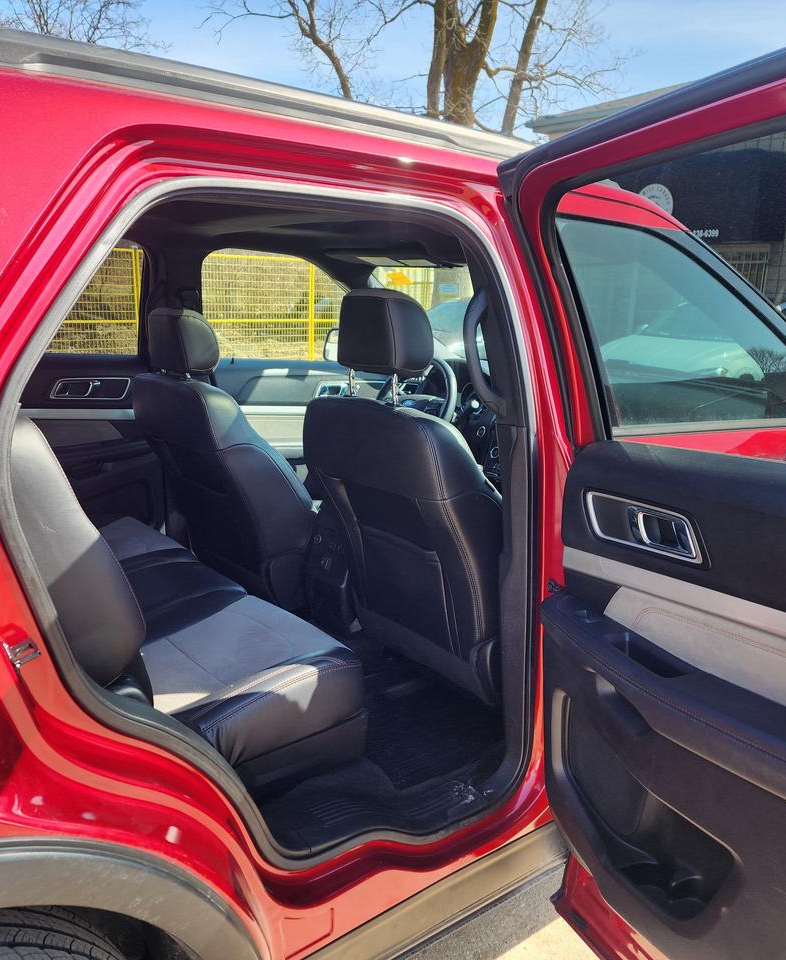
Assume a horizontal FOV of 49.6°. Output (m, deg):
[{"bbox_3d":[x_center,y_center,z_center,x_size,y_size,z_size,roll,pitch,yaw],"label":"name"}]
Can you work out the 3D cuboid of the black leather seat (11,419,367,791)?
[{"bbox_3d":[-0.767,0.108,1.887,0.850,0.880,1.280,-9,16,-38],"label":"black leather seat"}]

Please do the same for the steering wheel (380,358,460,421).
[{"bbox_3d":[0.075,-0.238,2.927,0.120,0.385,0.385,23,-4,-41],"label":"steering wheel"}]

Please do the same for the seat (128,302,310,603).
[{"bbox_3d":[-0.342,-0.072,2.713,0.850,0.925,0.550,-9,16,-38],"label":"seat"}]

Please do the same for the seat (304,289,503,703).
[{"bbox_3d":[0.201,0.028,2.156,0.850,1.000,0.550,-9,16,-38],"label":"seat"}]

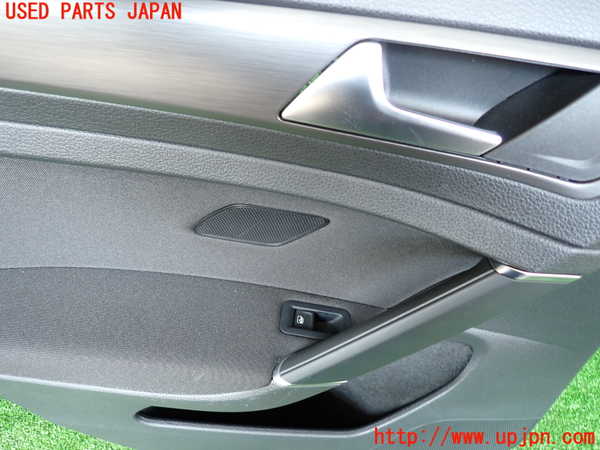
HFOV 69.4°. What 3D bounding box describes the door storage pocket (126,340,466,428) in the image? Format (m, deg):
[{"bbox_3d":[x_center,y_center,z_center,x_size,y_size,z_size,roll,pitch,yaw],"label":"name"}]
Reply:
[{"bbox_3d":[0.004,0.174,0.480,0.360,0.085,0.055,2,30,-1],"label":"door storage pocket"}]

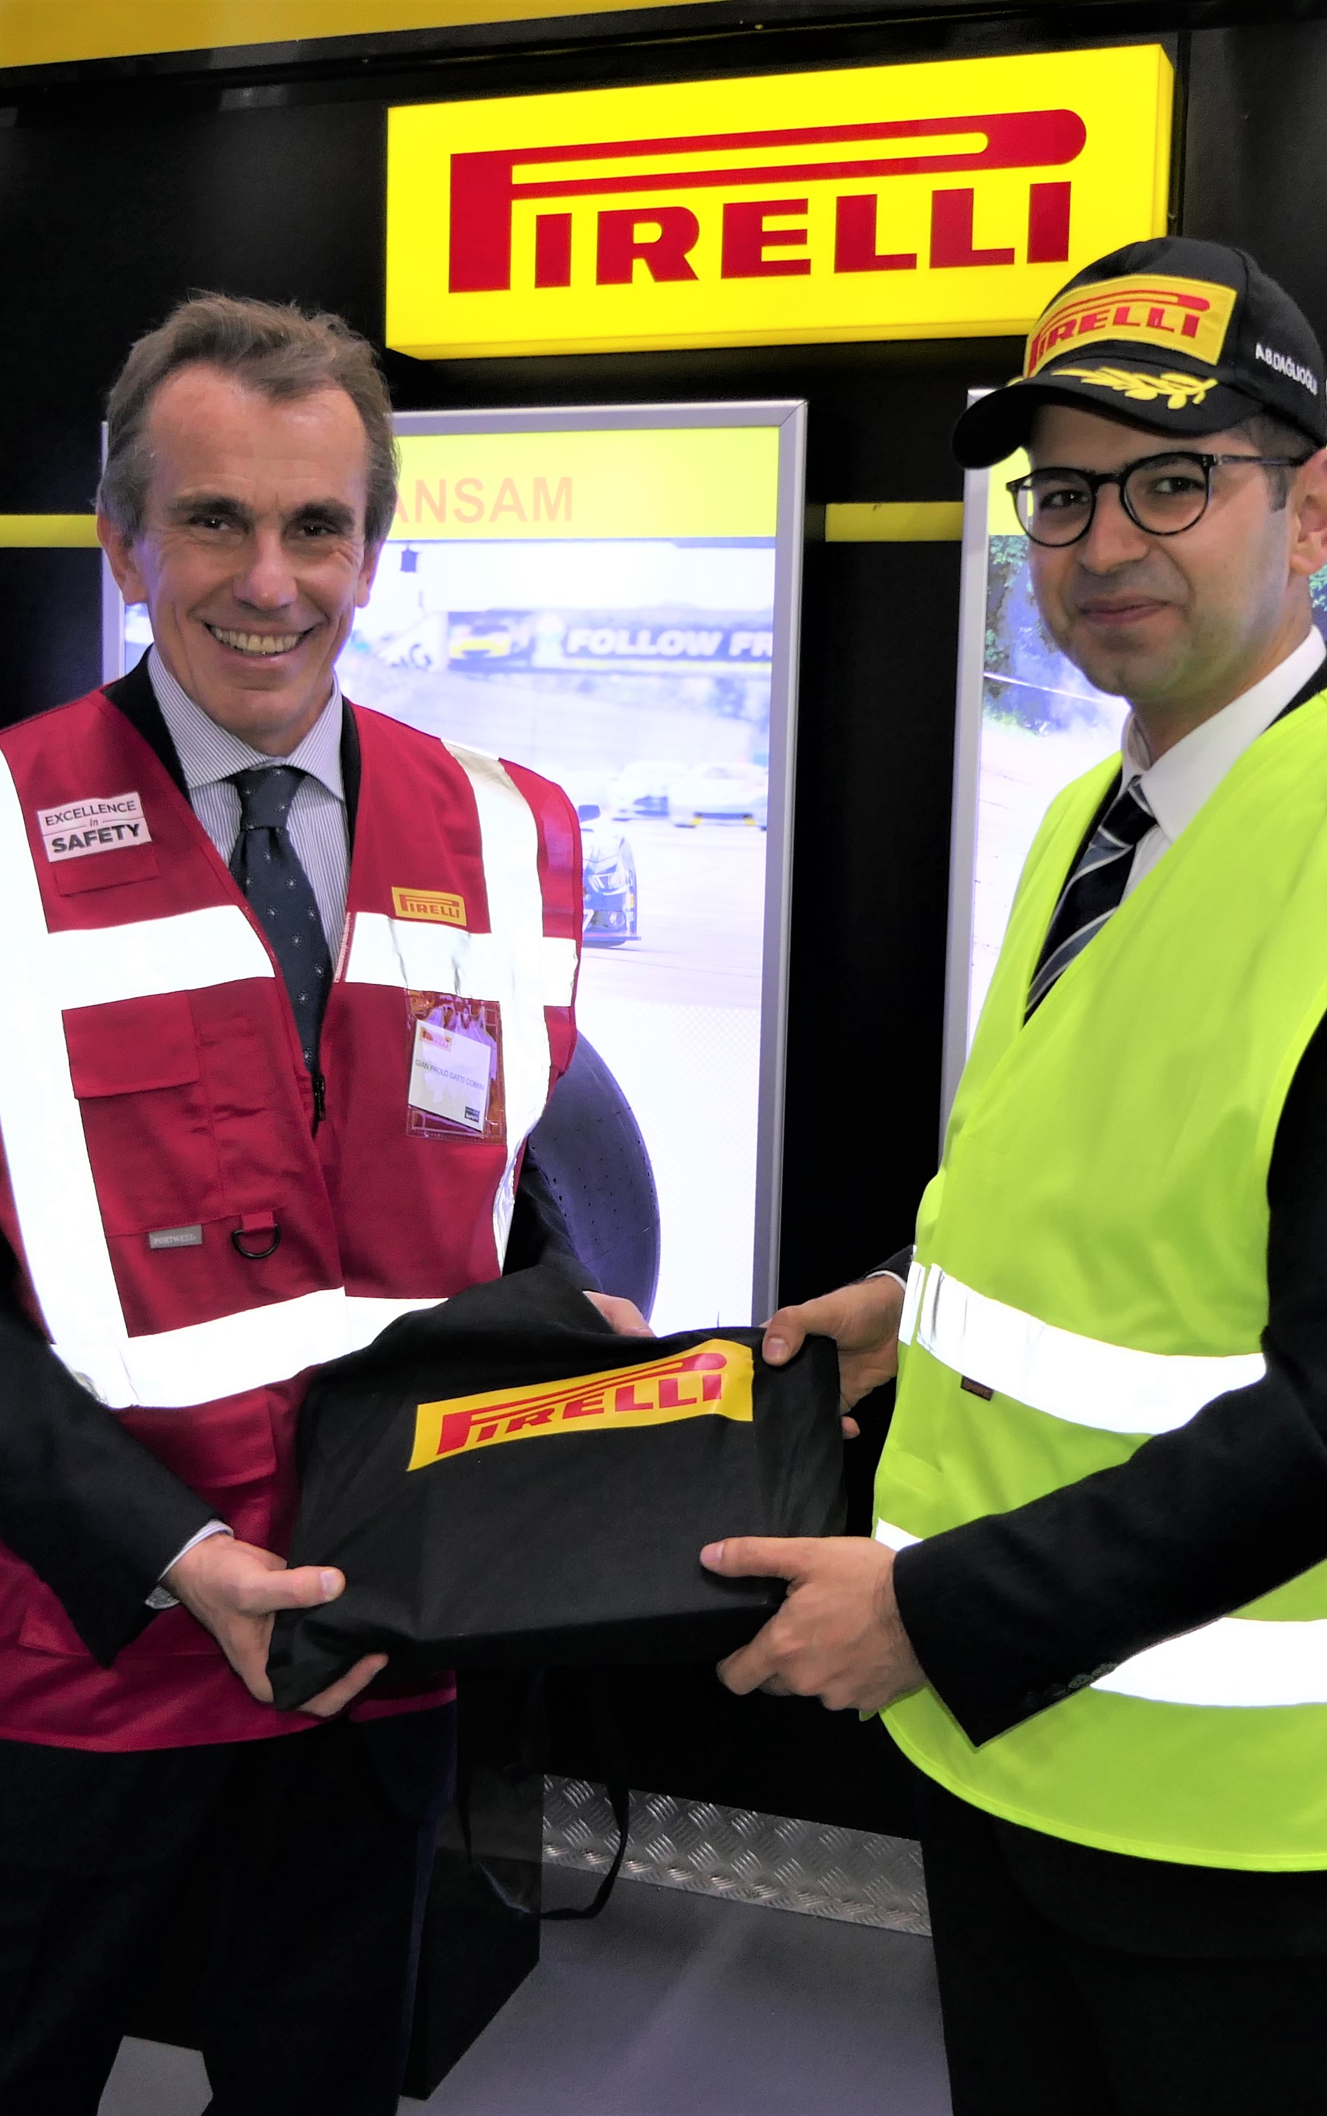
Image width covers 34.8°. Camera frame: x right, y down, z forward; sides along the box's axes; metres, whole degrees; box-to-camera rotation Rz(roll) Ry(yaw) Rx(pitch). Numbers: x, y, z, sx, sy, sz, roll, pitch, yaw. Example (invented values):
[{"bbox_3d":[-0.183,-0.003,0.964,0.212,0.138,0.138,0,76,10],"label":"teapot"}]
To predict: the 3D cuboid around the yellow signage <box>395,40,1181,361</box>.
[{"bbox_3d":[0.119,-1.039,2.610,0.966,0.290,0.090,4,7,18],"label":"yellow signage"}]

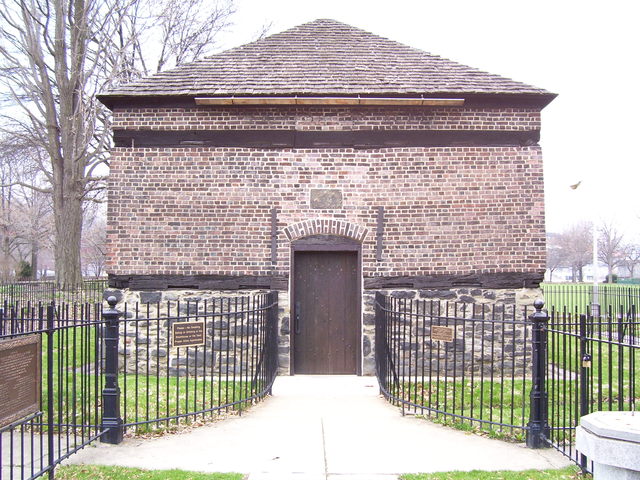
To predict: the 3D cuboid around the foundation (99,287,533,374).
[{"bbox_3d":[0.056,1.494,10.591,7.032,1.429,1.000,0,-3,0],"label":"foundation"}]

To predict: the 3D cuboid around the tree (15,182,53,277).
[{"bbox_3d":[-24.335,-0.614,55.090,3.228,8.083,3.400,0,-3,0],"label":"tree"}]

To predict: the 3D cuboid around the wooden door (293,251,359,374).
[{"bbox_3d":[0.102,1.193,10.315,1.054,2.007,0.080,0,-3,0],"label":"wooden door"}]

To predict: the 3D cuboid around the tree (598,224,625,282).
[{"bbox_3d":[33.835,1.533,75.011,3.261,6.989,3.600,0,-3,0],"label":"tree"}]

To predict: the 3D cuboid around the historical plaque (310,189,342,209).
[{"bbox_3d":[0.111,-0.663,10.263,0.521,0.327,0.060,0,-3,0],"label":"historical plaque"}]

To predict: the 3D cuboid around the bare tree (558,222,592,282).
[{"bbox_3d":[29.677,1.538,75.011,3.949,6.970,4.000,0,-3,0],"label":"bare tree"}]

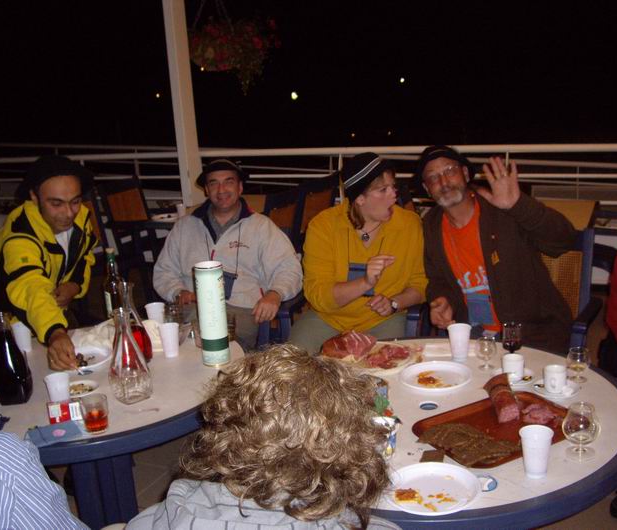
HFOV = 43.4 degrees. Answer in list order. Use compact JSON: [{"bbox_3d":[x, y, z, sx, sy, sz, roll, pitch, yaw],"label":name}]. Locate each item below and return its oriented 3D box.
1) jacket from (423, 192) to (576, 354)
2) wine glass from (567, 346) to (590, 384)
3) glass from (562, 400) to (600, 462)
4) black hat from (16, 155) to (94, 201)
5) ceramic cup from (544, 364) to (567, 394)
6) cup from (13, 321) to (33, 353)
[{"bbox_3d":[0.666,0.040,2.720,0.560,0.590,0.360,0,15,19],"label":"jacket"},{"bbox_3d":[0.742,0.275,2.135,0.061,0.087,0.061,-5,14,0],"label":"wine glass"},{"bbox_3d":[0.610,0.374,1.740,0.081,0.110,0.081,-5,14,0],"label":"glass"},{"bbox_3d":[-0.926,-0.319,2.830,0.260,0.150,0.280,-11,31,-25],"label":"black hat"},{"bbox_3d":[0.649,0.299,2.038,0.060,0.063,0.075,-2,14,8],"label":"ceramic cup"},{"bbox_3d":[-0.979,0.248,2.653,0.069,0.095,0.069,-4,15,0],"label":"cup"}]

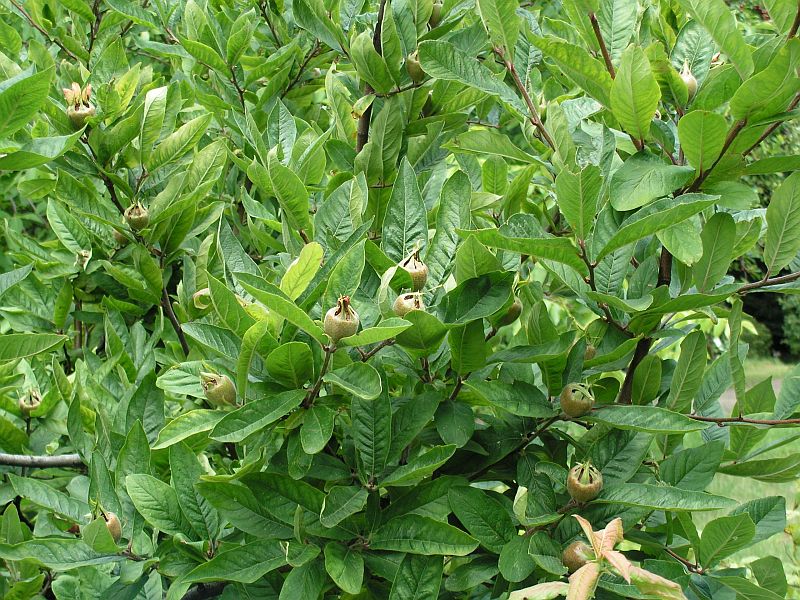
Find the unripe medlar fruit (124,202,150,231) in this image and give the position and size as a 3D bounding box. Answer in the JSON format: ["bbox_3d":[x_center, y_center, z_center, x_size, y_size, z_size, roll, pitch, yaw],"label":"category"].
[{"bbox_3d":[-0.267,-0.085,1.600,0.025,0.030,0.025,1,14,0],"label":"unripe medlar fruit"}]

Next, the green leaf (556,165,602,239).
[{"bbox_3d":[0.174,-0.095,1.520,0.043,0.072,0.018,-3,-6,0],"label":"green leaf"}]

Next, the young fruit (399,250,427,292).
[{"bbox_3d":[0.013,-0.029,1.400,0.027,0.038,0.027,-1,12,0],"label":"young fruit"}]

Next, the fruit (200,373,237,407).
[{"bbox_3d":[-0.173,0.085,1.500,0.031,0.031,0.036,-27,-45,32],"label":"fruit"}]

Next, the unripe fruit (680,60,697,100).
[{"bbox_3d":[0.309,-0.235,1.680,0.022,0.042,0.022,-12,0,0],"label":"unripe fruit"}]

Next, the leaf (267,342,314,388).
[{"bbox_3d":[-0.091,0.055,1.310,0.040,0.043,0.014,-13,18,-2],"label":"leaf"}]

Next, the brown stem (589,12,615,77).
[{"bbox_3d":[0.178,-0.224,1.380,0.006,0.066,0.006,-18,-6,0],"label":"brown stem"}]

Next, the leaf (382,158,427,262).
[{"bbox_3d":[0.004,-0.077,1.470,0.042,0.118,0.014,1,-9,0],"label":"leaf"}]

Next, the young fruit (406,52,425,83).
[{"bbox_3d":[0.019,-0.281,1.900,0.025,0.036,0.025,-5,9,0],"label":"young fruit"}]

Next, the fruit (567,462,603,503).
[{"bbox_3d":[0.150,0.148,1.280,0.029,0.034,0.029,2,21,1],"label":"fruit"}]

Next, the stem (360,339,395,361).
[{"bbox_3d":[-0.021,0.048,1.520,0.036,0.007,0.007,-31,0,-6],"label":"stem"}]

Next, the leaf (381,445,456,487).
[{"bbox_3d":[0.017,0.153,1.450,0.082,0.012,0.028,-24,31,12],"label":"leaf"}]

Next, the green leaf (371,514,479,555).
[{"bbox_3d":[0.022,0.210,1.410,0.100,0.014,0.038,1,45,15],"label":"green leaf"}]

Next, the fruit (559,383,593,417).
[{"bbox_3d":[0.164,0.092,1.450,0.031,0.033,0.031,17,43,-16],"label":"fruit"}]

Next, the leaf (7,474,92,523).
[{"bbox_3d":[-0.339,0.193,1.520,0.090,0.012,0.029,28,36,-6],"label":"leaf"}]

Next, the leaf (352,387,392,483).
[{"bbox_3d":[-0.023,0.108,1.360,0.036,0.104,0.014,2,-15,0],"label":"leaf"}]

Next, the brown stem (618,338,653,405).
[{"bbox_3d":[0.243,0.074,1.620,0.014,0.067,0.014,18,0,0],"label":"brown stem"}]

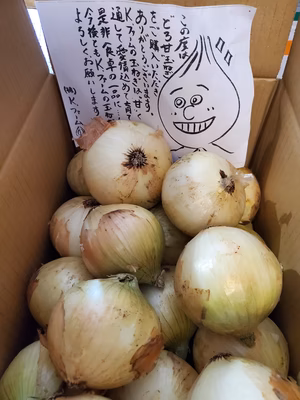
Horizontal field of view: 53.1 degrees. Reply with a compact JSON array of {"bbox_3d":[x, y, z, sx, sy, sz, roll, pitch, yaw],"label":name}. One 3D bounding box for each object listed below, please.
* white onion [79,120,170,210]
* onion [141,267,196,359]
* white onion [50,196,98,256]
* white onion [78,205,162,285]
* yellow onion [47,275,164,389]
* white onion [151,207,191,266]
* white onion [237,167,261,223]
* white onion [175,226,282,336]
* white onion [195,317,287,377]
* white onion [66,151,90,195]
[{"bbox_3d":[-0.024,-0.039,0.322,0.094,0.088,0.094,1,82,-10],"label":"white onion"},{"bbox_3d":[0.017,0.117,0.323,0.080,0.090,0.080,-9,18,3],"label":"onion"},{"bbox_3d":[-0.081,0.032,0.360,0.075,0.070,0.075,11,37,-9],"label":"white onion"},{"bbox_3d":[-0.029,0.046,0.311,0.083,0.083,0.090,-41,90,0],"label":"white onion"},{"bbox_3d":[-0.036,0.104,0.246,0.092,0.092,0.095,24,96,-3],"label":"yellow onion"},{"bbox_3d":[0.026,0.040,0.384,0.081,0.078,0.081,0,49,0],"label":"white onion"},{"bbox_3d":[0.105,-0.006,0.396,0.079,0.076,0.079,0,49,0],"label":"white onion"},{"bbox_3d":[0.068,0.070,0.266,0.092,0.093,0.092,-11,18,4],"label":"white onion"},{"bbox_3d":[0.088,0.148,0.297,0.090,0.086,0.090,0,49,0],"label":"white onion"},{"bbox_3d":[-0.074,-0.035,0.387,0.066,0.063,0.066,0,49,0],"label":"white onion"}]

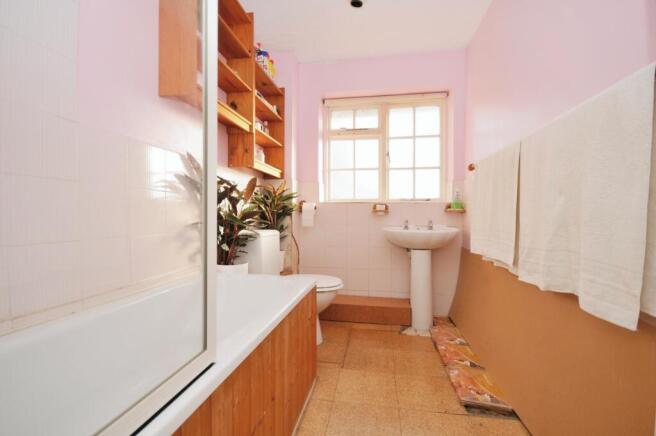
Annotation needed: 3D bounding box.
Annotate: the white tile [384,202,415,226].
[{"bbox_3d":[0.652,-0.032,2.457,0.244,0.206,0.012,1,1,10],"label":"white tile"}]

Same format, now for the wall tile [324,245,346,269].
[{"bbox_3d":[0.073,0.368,2.533,0.206,0.199,0.015,0,0,10],"label":"wall tile"}]

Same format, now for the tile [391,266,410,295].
[{"bbox_3d":[0.661,0.562,2.433,0.185,0.209,0.015,0,0,10],"label":"tile"}]

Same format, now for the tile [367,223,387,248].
[{"bbox_3d":[0.473,0.170,2.513,0.205,0.200,0.015,0,0,10],"label":"tile"}]

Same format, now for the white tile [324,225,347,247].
[{"bbox_3d":[0.071,0.171,2.559,0.208,0.220,0.012,1,1,10],"label":"white tile"}]

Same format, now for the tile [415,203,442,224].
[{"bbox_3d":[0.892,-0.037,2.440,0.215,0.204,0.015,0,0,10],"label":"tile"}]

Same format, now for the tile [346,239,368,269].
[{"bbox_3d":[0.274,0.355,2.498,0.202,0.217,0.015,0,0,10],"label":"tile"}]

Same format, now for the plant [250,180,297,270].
[{"bbox_3d":[-0.453,0.072,2.310,0.390,0.760,0.360,1,1,10],"label":"plant"}]

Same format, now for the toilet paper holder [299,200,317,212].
[{"bbox_3d":[-0.190,-0.106,2.571,0.170,0.115,0.110,0,0,10],"label":"toilet paper holder"}]

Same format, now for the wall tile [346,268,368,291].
[{"bbox_3d":[0.275,0.568,2.529,0.205,0.204,0.012,1,1,10],"label":"wall tile"}]

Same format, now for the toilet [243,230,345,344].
[{"bbox_3d":[-0.251,0.487,2.095,0.740,0.780,0.420,0,0,10],"label":"toilet"}]

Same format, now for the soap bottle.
[{"bbox_3d":[1.100,-0.152,2.338,0.085,0.162,0.060,0,0,10],"label":"soap bottle"}]

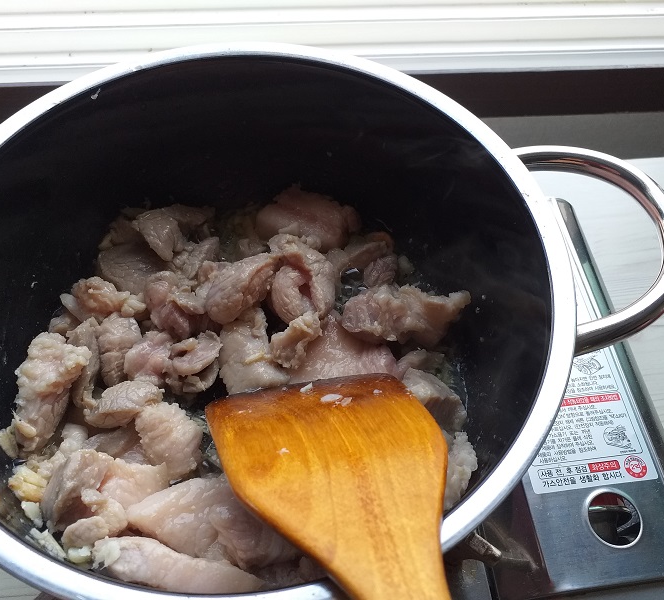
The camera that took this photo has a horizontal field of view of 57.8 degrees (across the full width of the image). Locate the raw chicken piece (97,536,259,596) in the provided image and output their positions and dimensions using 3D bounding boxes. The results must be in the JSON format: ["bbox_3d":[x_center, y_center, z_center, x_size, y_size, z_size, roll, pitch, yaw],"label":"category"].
[{"bbox_3d":[-0.068,0.120,0.264,0.076,0.025,0.025,13,60,5],"label":"raw chicken piece"}]

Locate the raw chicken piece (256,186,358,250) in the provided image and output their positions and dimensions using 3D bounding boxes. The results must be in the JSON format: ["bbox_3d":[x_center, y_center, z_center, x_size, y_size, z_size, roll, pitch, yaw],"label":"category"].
[{"bbox_3d":[-0.015,-0.051,0.373,0.066,0.031,0.040,10,60,3],"label":"raw chicken piece"}]

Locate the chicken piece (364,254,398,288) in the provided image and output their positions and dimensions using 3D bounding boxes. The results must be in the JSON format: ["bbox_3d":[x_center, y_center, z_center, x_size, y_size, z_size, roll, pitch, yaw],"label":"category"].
[{"bbox_3d":[0.029,-0.015,0.353,0.020,0.013,0.021,1,58,-2],"label":"chicken piece"}]

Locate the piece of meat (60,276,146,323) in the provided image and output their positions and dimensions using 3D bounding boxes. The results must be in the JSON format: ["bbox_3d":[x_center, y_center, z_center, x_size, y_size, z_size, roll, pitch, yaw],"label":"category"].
[{"bbox_3d":[-0.123,0.000,0.325,0.044,0.015,0.018,8,58,2],"label":"piece of meat"}]

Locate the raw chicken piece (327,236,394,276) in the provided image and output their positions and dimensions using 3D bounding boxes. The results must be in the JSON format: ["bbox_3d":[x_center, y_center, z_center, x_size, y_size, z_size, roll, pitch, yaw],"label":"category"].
[{"bbox_3d":[0.016,-0.025,0.361,0.040,0.019,0.022,-26,62,-18],"label":"raw chicken piece"}]

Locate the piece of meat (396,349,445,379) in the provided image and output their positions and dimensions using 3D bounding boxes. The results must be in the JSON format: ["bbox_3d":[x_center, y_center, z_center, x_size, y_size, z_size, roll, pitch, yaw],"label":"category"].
[{"bbox_3d":[0.049,0.035,0.334,0.029,0.013,0.016,-9,61,-8],"label":"piece of meat"}]

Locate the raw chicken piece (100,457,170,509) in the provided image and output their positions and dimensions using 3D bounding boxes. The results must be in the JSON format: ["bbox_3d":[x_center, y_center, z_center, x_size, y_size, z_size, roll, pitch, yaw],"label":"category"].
[{"bbox_3d":[-0.093,0.086,0.285,0.034,0.018,0.024,8,60,2],"label":"raw chicken piece"}]

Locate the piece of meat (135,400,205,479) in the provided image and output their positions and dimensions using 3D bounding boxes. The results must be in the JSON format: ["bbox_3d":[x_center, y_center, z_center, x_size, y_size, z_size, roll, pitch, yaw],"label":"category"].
[{"bbox_3d":[-0.079,0.068,0.290,0.026,0.026,0.034,-35,66,-22],"label":"piece of meat"}]

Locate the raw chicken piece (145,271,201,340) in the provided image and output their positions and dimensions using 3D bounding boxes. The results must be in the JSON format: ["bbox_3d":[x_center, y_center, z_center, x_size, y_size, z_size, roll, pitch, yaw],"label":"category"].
[{"bbox_3d":[-0.086,0.003,0.327,0.028,0.024,0.035,-27,63,-18],"label":"raw chicken piece"}]

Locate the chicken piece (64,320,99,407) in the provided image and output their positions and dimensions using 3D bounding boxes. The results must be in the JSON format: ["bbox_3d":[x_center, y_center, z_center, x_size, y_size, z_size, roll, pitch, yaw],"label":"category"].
[{"bbox_3d":[-0.130,0.033,0.313,0.020,0.027,0.045,-5,58,-6],"label":"chicken piece"}]

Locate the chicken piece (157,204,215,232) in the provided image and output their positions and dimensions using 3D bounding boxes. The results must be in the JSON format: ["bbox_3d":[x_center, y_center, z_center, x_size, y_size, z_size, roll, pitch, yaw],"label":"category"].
[{"bbox_3d":[-0.087,-0.047,0.357,0.037,0.013,0.018,1,58,-2],"label":"chicken piece"}]

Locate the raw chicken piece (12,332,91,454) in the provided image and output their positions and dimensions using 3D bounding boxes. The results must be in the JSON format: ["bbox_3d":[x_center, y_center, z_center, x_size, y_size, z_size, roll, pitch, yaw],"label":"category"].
[{"bbox_3d":[-0.136,0.045,0.295,0.030,0.023,0.055,0,58,-3],"label":"raw chicken piece"}]

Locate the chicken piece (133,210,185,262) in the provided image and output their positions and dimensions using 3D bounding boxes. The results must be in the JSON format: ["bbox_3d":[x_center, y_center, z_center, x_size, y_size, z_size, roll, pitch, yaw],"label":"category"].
[{"bbox_3d":[-0.099,-0.036,0.342,0.027,0.013,0.028,-20,62,-15],"label":"chicken piece"}]

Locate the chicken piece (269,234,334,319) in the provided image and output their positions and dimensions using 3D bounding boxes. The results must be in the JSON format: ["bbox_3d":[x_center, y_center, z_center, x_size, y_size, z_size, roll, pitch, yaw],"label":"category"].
[{"bbox_3d":[-0.018,-0.013,0.342,0.036,0.027,0.050,-10,61,-9],"label":"chicken piece"}]

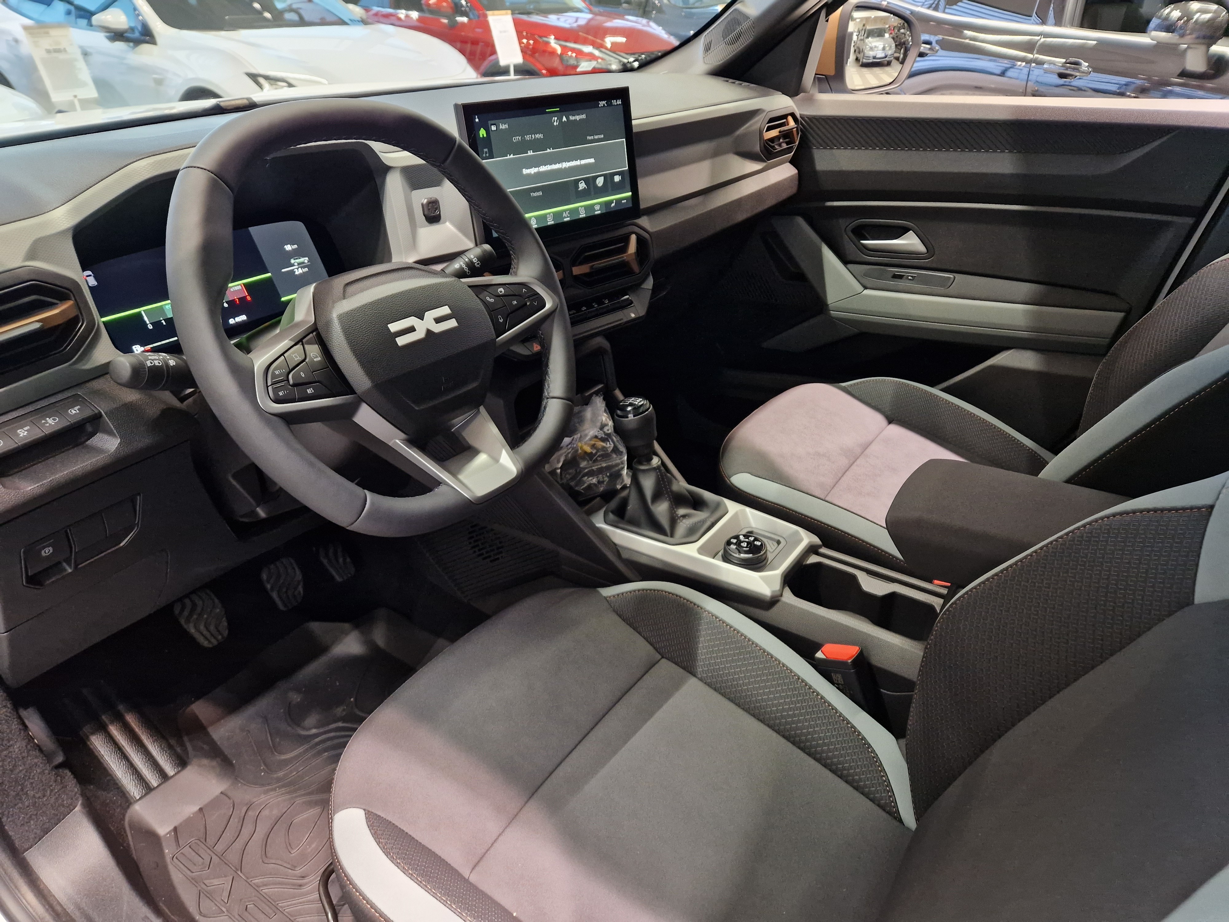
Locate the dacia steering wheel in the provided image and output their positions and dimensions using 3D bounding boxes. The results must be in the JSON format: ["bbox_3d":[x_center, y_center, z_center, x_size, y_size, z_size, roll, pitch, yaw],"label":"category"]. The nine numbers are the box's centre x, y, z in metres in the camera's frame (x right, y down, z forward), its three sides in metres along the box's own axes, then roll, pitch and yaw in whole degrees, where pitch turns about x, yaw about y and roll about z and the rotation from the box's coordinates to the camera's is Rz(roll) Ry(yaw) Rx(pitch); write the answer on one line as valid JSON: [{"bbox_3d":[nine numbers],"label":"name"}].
[{"bbox_3d":[-0.195,-0.123,0.695,0.105,0.358,0.370,-14,15,42],"label":"dacia steering wheel"}]

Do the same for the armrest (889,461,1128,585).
[{"bbox_3d":[0.424,0.085,0.801,0.285,0.082,0.148,17,34,30],"label":"armrest"}]

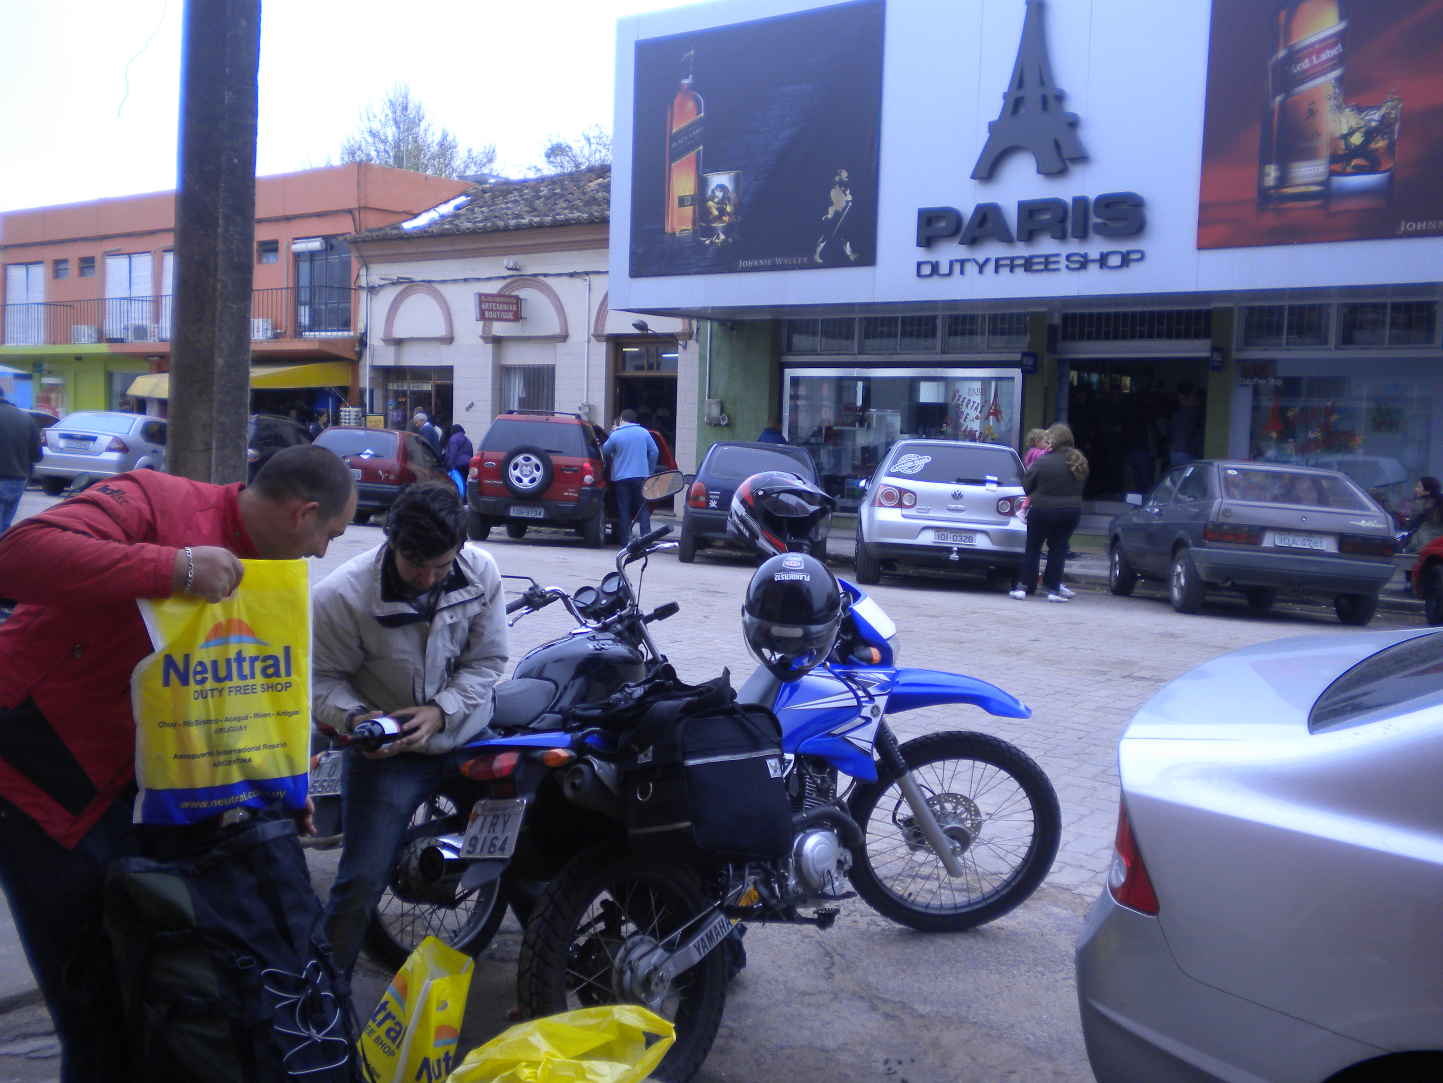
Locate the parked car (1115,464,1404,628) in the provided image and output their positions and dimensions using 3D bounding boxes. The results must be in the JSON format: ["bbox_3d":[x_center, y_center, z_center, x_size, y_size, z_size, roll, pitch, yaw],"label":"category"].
[{"bbox_3d":[4.712,-0.057,13.472,1.600,1.375,3.810,4,1,3],"label":"parked car"}]

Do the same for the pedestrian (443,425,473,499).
[{"bbox_3d":[-4.896,-1.377,27.060,0.420,1.570,0.500,5,5,35],"label":"pedestrian"}]

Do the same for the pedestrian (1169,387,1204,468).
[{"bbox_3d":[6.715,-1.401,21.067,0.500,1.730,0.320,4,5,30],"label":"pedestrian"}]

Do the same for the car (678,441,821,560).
[{"bbox_3d":[0.417,-0.466,17.383,1.610,1.410,3.730,3,1,2],"label":"car"}]

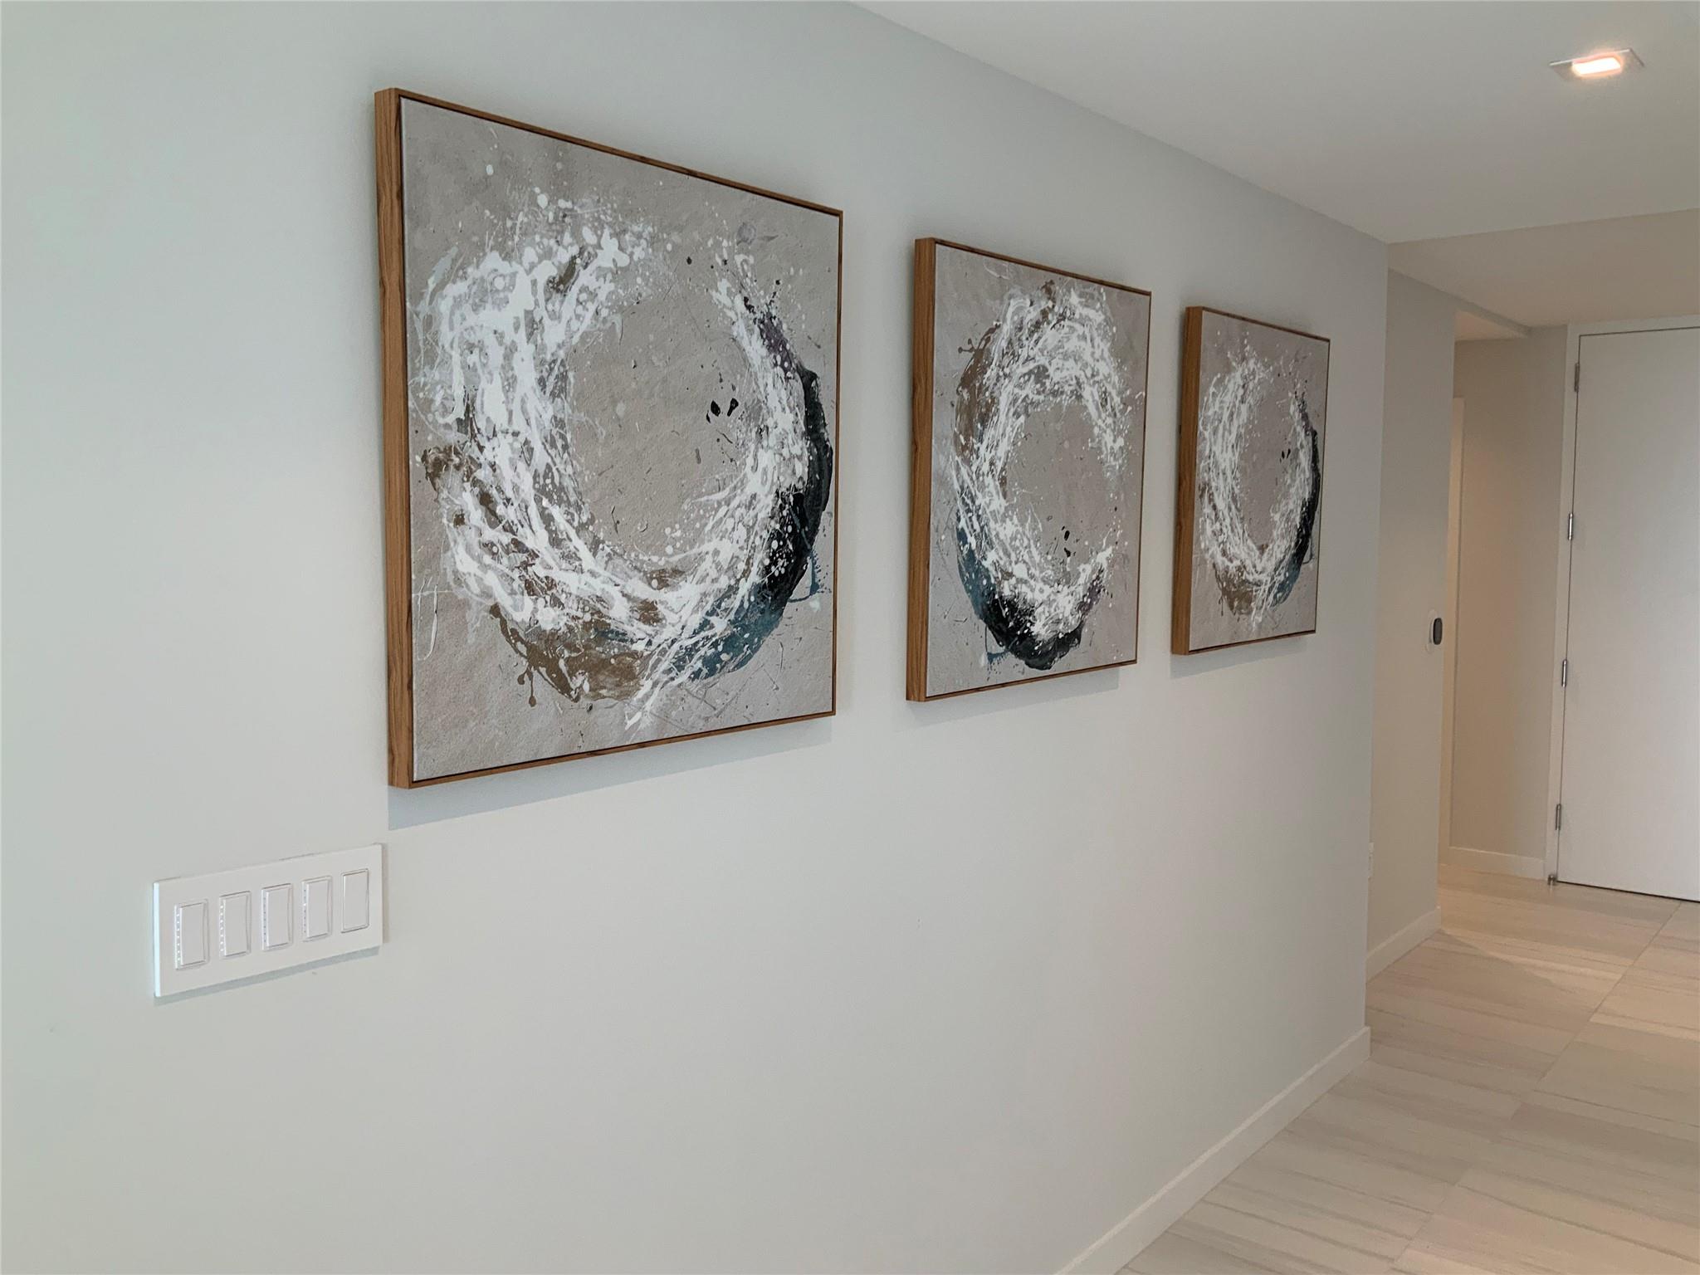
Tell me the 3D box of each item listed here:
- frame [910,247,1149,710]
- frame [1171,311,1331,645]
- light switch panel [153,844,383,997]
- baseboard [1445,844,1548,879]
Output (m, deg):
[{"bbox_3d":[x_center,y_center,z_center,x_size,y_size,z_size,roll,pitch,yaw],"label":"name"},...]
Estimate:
[{"bbox_3d":[0.354,-0.296,2.647,0.040,0.760,0.760,5,7,38],"label":"frame"},{"bbox_3d":[0.981,-0.365,3.431,0.040,0.760,0.760,5,7,38],"label":"frame"},{"bbox_3d":[-0.611,0.297,1.518,0.011,0.118,0.254,5,7,38],"label":"light switch panel"},{"bbox_3d":[3.038,1.066,6.715,0.435,0.096,0.016,5,7,38],"label":"baseboard"}]

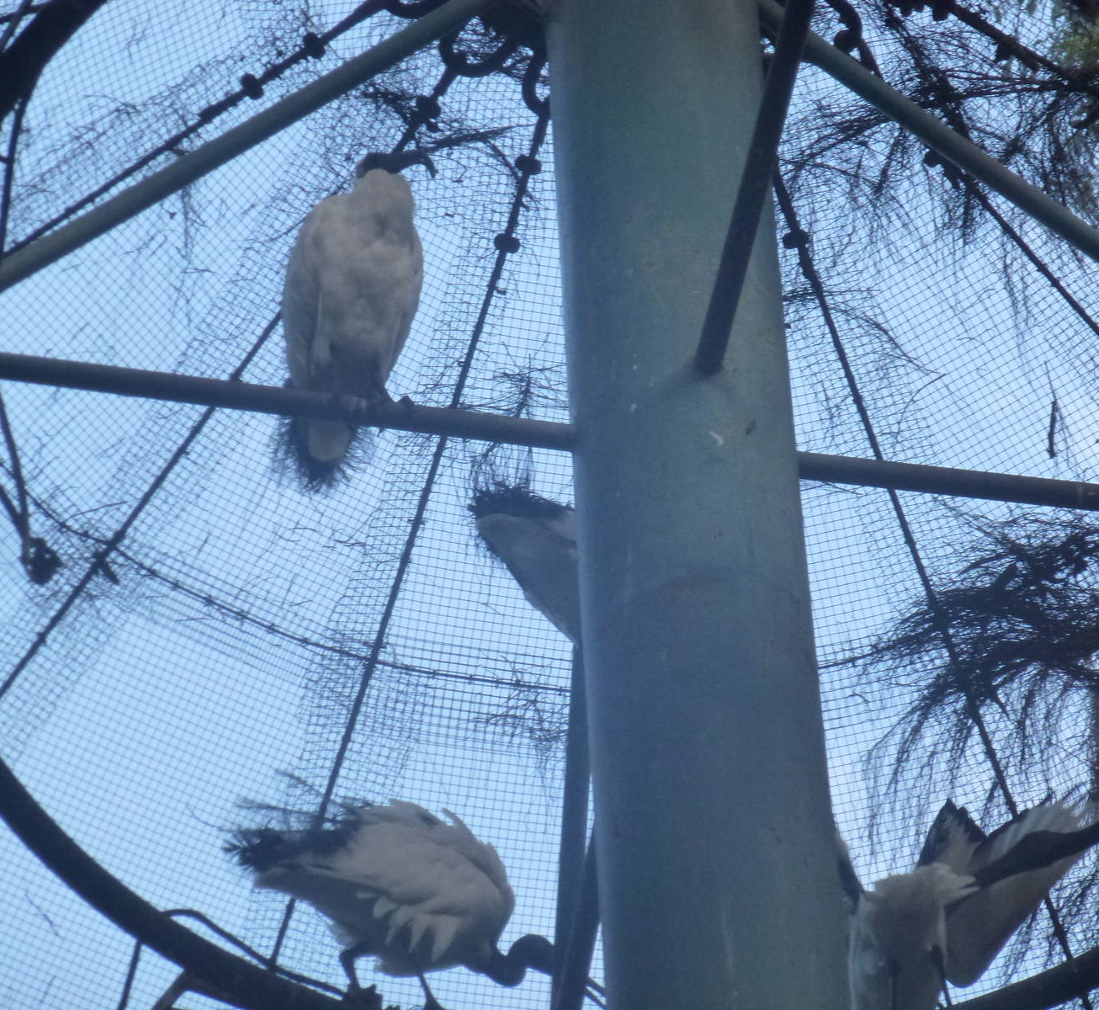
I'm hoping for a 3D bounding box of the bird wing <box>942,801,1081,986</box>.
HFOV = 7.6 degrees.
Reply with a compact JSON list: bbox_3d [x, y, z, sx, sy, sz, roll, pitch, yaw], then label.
[{"bbox_3d":[0.612,0.517,11.050,0.200,0.270,0.130,10,-55,-10],"label":"bird wing"}]

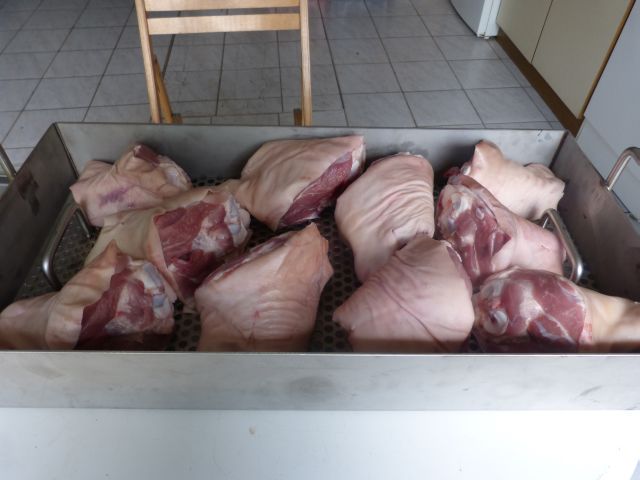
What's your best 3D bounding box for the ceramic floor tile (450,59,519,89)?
[{"bbox_3d":[0.878,-0.896,2.495,0.308,0.010,0.308,-4,48,-4],"label":"ceramic floor tile"}]

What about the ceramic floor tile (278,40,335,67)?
[{"bbox_3d":[-0.083,-1.060,2.643,0.308,0.010,0.308,-4,48,-4],"label":"ceramic floor tile"}]

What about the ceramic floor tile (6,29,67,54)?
[{"bbox_3d":[-1.670,-1.189,2.761,0.310,0.010,0.310,-4,48,-4],"label":"ceramic floor tile"}]

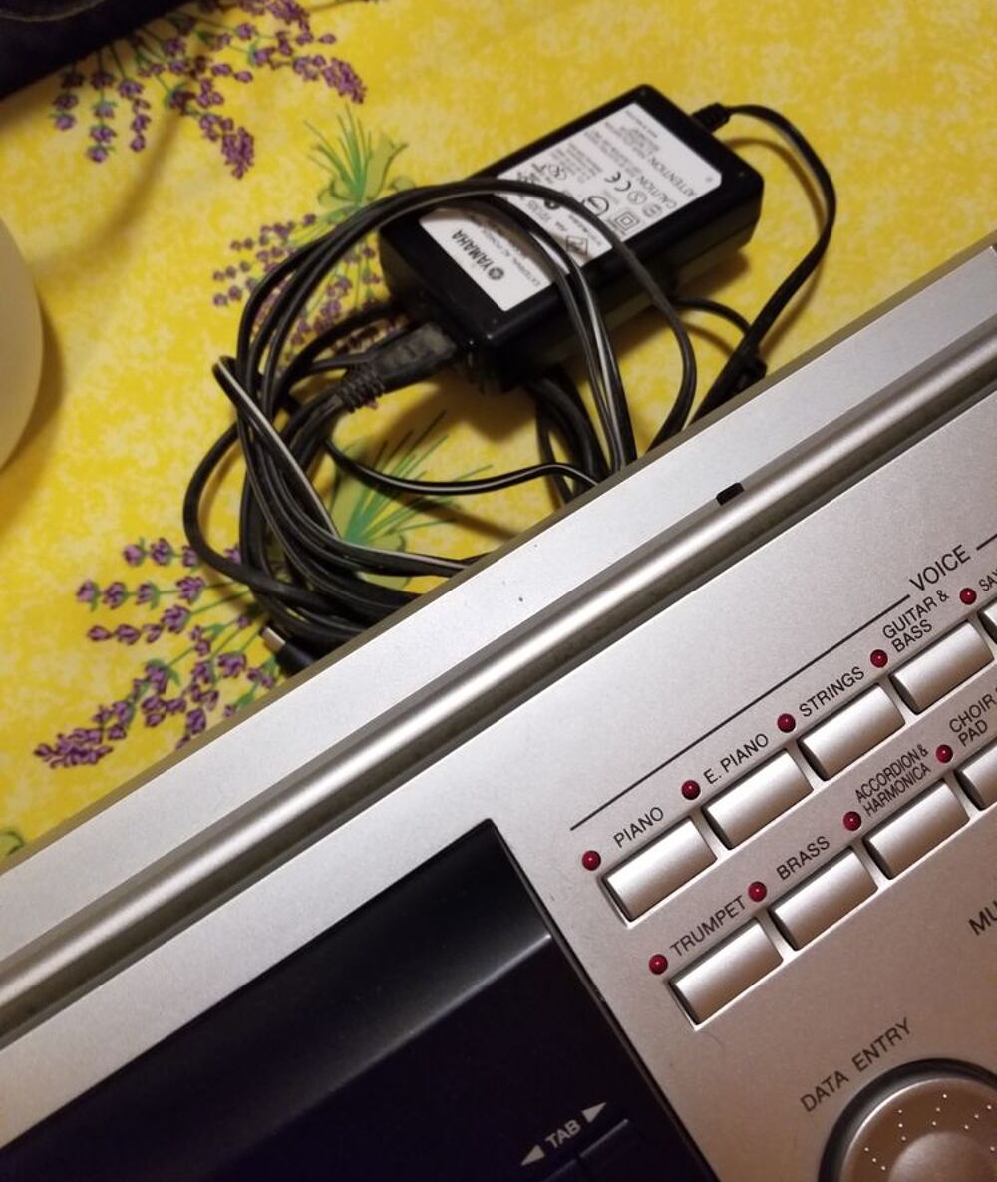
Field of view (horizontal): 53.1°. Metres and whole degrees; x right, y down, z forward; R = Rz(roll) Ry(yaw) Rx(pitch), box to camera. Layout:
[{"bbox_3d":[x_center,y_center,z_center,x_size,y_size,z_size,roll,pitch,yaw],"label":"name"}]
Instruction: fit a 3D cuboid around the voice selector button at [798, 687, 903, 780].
[{"bbox_3d":[0.058,0.023,0.162,0.016,0.004,0.008,-33,86,-9],"label":"voice selector button"}]

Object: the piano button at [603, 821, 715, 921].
[{"bbox_3d":[0.025,0.044,0.156,0.016,0.004,0.008,-33,86,-9],"label":"piano button"}]

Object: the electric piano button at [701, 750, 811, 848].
[{"bbox_3d":[0.042,0.033,0.159,0.016,0.004,0.008,-33,86,-9],"label":"electric piano button"}]

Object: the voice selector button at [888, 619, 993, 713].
[{"bbox_3d":[0.074,0.013,0.165,0.016,0.004,0.008,-33,86,-9],"label":"voice selector button"}]

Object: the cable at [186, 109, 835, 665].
[{"bbox_3d":[0.015,-0.076,0.309,0.250,0.056,0.142,-32,66,-9],"label":"cable"}]

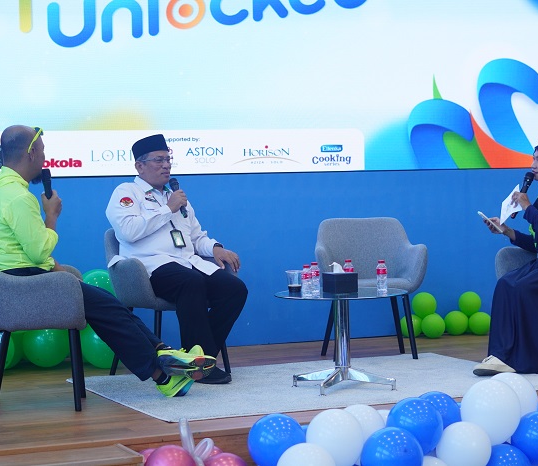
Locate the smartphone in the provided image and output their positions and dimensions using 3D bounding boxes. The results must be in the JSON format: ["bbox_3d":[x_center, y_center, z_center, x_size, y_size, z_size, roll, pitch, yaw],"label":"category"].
[{"bbox_3d":[1.142,-0.056,7.500,0.163,0.009,0.075,40,0,0],"label":"smartphone"}]

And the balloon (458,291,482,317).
[{"bbox_3d":[1.322,0.463,9.580,0.148,0.160,0.148,-1,3,0],"label":"balloon"}]

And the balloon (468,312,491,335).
[{"bbox_3d":[1.359,0.584,9.360,0.151,0.151,0.151,-1,2,0],"label":"balloon"}]

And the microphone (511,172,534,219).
[{"bbox_3d":[1.365,-0.202,7.850,0.052,0.262,0.052,22,-9,0],"label":"microphone"}]

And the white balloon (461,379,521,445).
[{"bbox_3d":[0.923,0.741,6.050,0.247,0.274,0.247,-1,2,0],"label":"white balloon"}]

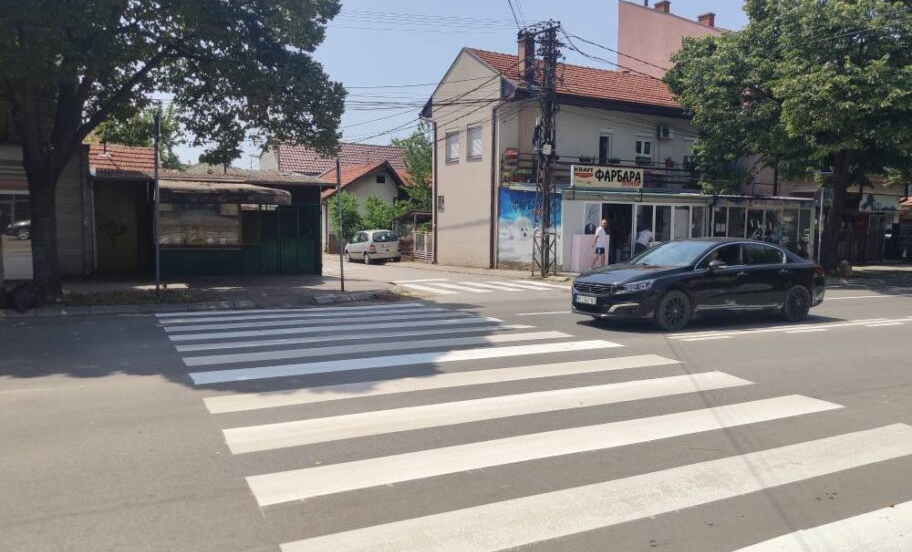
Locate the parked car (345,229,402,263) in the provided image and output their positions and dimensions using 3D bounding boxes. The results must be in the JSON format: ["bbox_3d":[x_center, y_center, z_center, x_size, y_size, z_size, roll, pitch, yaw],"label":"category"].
[{"bbox_3d":[-4.268,-1.504,34.802,1.740,1.620,4.200,-2,5,-27],"label":"parked car"}]

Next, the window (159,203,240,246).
[{"bbox_3d":[-6.720,-1.385,18.106,2.080,1.150,0.120,-2,5,-27],"label":"window"}]

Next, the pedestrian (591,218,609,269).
[{"bbox_3d":[4.796,-1.014,22.789,0.450,1.750,0.500,3,5,23],"label":"pedestrian"}]

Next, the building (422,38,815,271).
[{"bbox_3d":[7.083,-4.709,27.981,14.600,8.300,7.400,-2,5,-27],"label":"building"}]

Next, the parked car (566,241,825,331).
[{"bbox_3d":[4.380,0.047,12.262,4.830,1.456,1.850,-2,5,-26],"label":"parked car"}]

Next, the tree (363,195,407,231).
[{"bbox_3d":[-3.957,-2.876,39.403,2.700,3.400,2.500,-2,5,-27],"label":"tree"}]

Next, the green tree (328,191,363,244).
[{"bbox_3d":[-6.405,-3.062,39.390,2.100,3.600,2.100,-2,5,-27],"label":"green tree"}]

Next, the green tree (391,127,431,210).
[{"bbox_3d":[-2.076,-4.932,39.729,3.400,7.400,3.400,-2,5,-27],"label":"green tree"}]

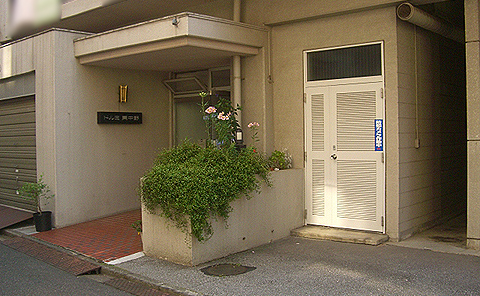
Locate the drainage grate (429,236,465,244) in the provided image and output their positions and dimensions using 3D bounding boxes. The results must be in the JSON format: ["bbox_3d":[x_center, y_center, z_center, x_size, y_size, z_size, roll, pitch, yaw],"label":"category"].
[{"bbox_3d":[2.747,1.238,7.009,0.420,0.030,0.320,0,2,38],"label":"drainage grate"}]

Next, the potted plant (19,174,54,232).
[{"bbox_3d":[-3.167,0.851,8.200,0.510,0.870,0.460,-1,2,-14],"label":"potted plant"}]

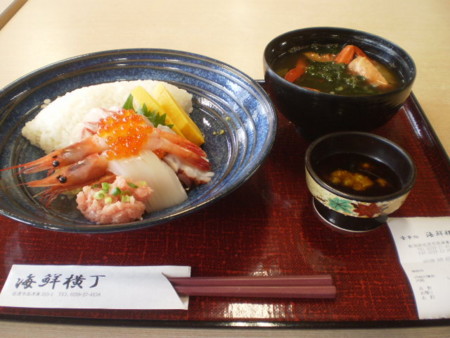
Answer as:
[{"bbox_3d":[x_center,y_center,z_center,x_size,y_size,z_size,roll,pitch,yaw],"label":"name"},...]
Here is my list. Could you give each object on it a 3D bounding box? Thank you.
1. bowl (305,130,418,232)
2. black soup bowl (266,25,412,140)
[{"bbox_3d":[0.106,0.013,0.380,0.083,0.045,0.083,1,40,0],"label":"bowl"},{"bbox_3d":[0.105,-0.073,0.458,0.138,0.077,0.138,1,40,0],"label":"black soup bowl"}]

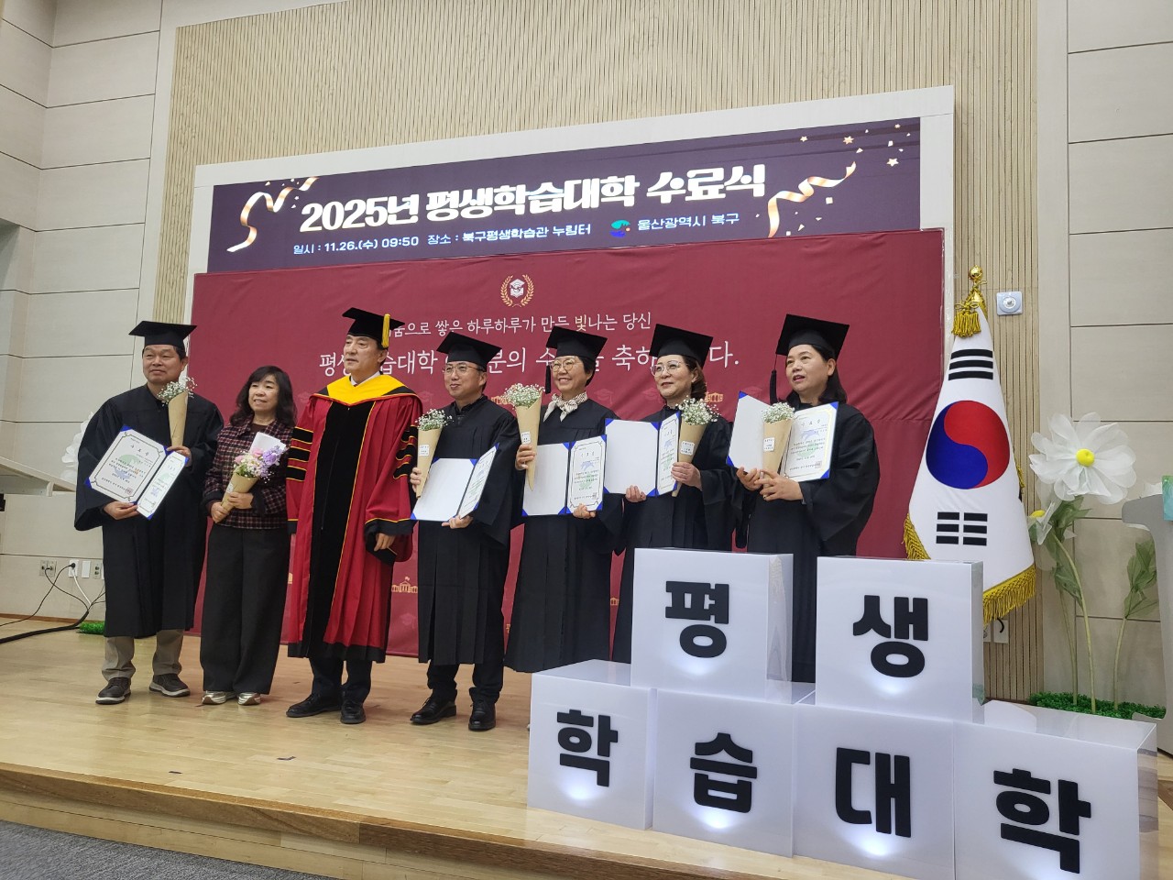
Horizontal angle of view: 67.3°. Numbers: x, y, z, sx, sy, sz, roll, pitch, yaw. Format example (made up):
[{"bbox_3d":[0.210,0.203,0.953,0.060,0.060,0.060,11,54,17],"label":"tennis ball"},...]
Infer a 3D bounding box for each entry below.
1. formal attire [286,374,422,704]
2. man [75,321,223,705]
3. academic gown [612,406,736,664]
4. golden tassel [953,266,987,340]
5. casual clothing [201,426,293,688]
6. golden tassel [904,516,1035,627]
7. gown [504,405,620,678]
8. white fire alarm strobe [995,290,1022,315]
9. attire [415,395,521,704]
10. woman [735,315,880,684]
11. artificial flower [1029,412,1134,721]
[{"bbox_3d":[-1.057,0.353,4.030,0.580,1.304,0.410,1,-5,13],"label":"formal attire"},{"bbox_3d":[-2.072,0.302,4.198,0.600,1.774,0.460,3,-5,-14],"label":"man"},{"bbox_3d":[0.367,0.413,3.655,0.540,1.126,0.430,1,-5,15],"label":"academic gown"},{"bbox_3d":[1.913,-0.693,4.395,0.180,0.370,0.110,0,-5,17],"label":"golden tassel"},{"bbox_3d":[-1.598,0.541,4.147,0.420,1.282,0.320,2,-5,3],"label":"casual clothing"},{"bbox_3d":[2.002,0.701,4.600,0.640,0.580,0.280,0,-5,19],"label":"golden tassel"},{"bbox_3d":[-0.105,0.403,3.803,0.530,1.181,0.430,1,-5,10],"label":"gown"},{"bbox_3d":[2.295,-0.741,4.779,0.123,0.123,0.045,0,-5,17],"label":"white fire alarm strobe"},{"bbox_3d":[-0.526,0.475,3.907,0.480,1.370,0.400,1,-5,12],"label":"attire"},{"bbox_3d":[0.869,0.366,3.450,0.570,1.736,0.460,-2,-7,40],"label":"woman"},{"bbox_3d":[2.391,0.587,4.245,0.520,1.440,0.380,0,-5,17],"label":"artificial flower"}]

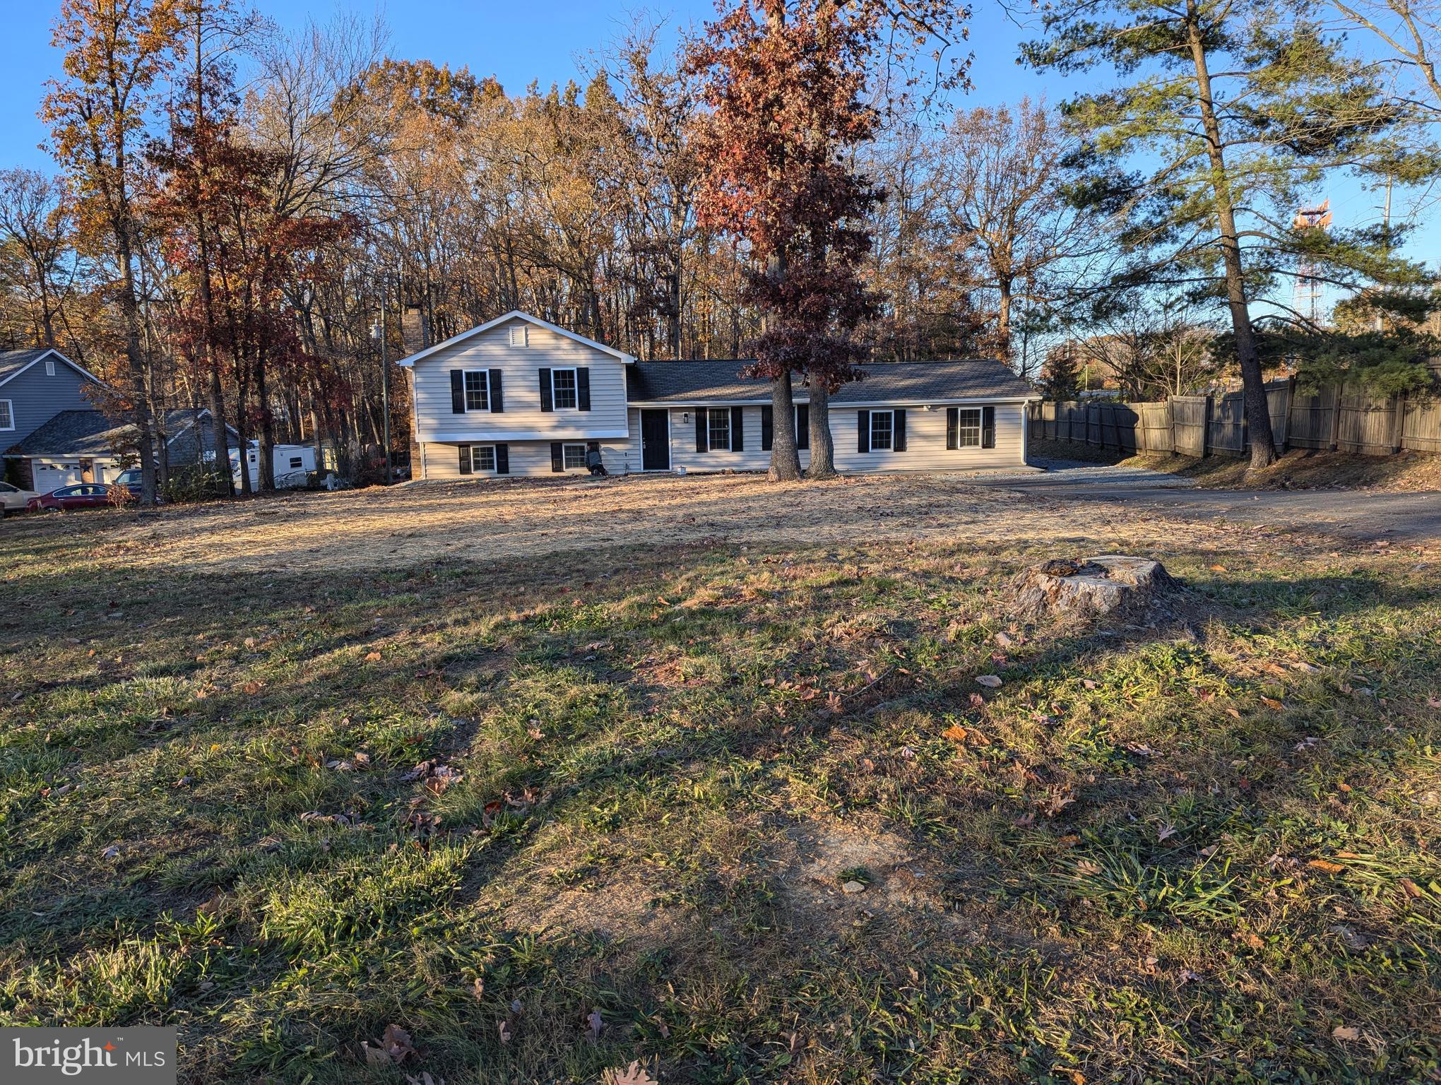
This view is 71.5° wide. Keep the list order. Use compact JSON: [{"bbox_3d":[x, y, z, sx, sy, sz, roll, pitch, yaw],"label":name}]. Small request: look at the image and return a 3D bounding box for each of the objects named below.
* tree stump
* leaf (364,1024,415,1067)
[{"bbox_3d":[2.922,0.323,7.774,1.200,0.340,1.150,-1,7,0],"label":"tree stump"},{"bbox_3d":[-0.835,1.274,2.524,0.125,0.050,0.100,-1,7,0],"label":"leaf"}]

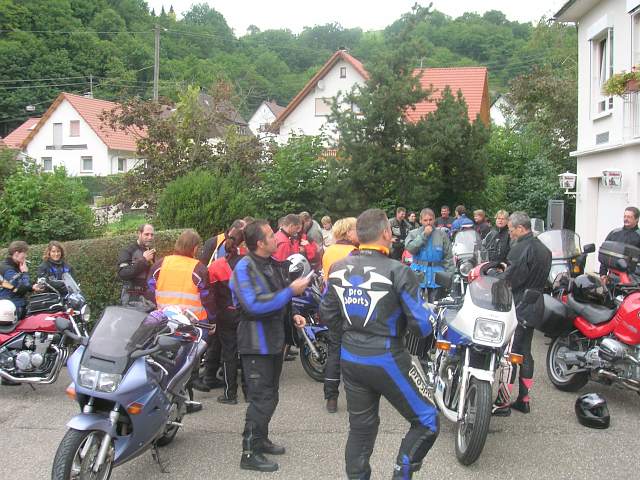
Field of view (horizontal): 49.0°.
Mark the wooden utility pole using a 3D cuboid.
[{"bbox_3d":[-8.600,-6.604,36.734,0.280,9.500,0.280,0,3,0],"label":"wooden utility pole"}]

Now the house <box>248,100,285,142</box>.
[{"bbox_3d":[-9.500,-24.551,152.028,8.200,9.300,11.000,1,3,26],"label":"house"}]

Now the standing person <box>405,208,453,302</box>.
[{"bbox_3d":[1.250,0.505,8.232,0.560,1.770,0.420,0,3,8],"label":"standing person"}]

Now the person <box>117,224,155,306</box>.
[{"bbox_3d":[-2.040,0.668,7.839,0.450,1.690,0.520,2,3,35],"label":"person"}]

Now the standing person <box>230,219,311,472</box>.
[{"bbox_3d":[-0.362,0.723,5.134,0.580,1.770,0.540,1,2,15],"label":"standing person"}]

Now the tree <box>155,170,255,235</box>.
[{"bbox_3d":[-2.343,-0.178,14.505,2.100,2.600,2.000,0,2,0],"label":"tree"}]

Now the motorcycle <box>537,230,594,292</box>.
[{"bbox_3d":[3.243,0.648,9.434,0.880,1.460,2.150,1,2,19],"label":"motorcycle"}]

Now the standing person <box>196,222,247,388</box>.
[{"bbox_3d":[-1.021,0.645,7.282,0.580,1.740,0.560,-2,3,-41],"label":"standing person"}]

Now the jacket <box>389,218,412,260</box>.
[{"bbox_3d":[1.399,-0.005,12.210,0.500,0.730,0.360,-1,3,-23],"label":"jacket"}]

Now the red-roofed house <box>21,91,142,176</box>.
[{"bbox_3d":[-18.861,-8.085,61.152,9.000,7.800,9.500,1,2,21],"label":"red-roofed house"}]

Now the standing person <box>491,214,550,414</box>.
[{"bbox_3d":[1.760,0.625,6.185,0.500,1.730,0.520,1,3,26],"label":"standing person"}]

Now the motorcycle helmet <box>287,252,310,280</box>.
[{"bbox_3d":[-0.233,0.311,7.619,0.320,0.270,0.250,-2,3,-41],"label":"motorcycle helmet"}]

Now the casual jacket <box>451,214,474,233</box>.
[{"bbox_3d":[2.640,-0.121,13.008,0.540,0.700,0.360,-2,3,-30],"label":"casual jacket"}]

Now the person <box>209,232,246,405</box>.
[{"bbox_3d":[-0.870,0.717,6.755,0.500,1.640,0.520,-2,3,-41],"label":"person"}]

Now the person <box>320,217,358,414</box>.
[{"bbox_3d":[0.200,0.655,6.187,0.520,1.670,0.420,2,3,37],"label":"person"}]

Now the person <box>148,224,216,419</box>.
[{"bbox_3d":[-1.269,0.708,6.484,0.620,1.690,0.420,1,2,18],"label":"person"}]

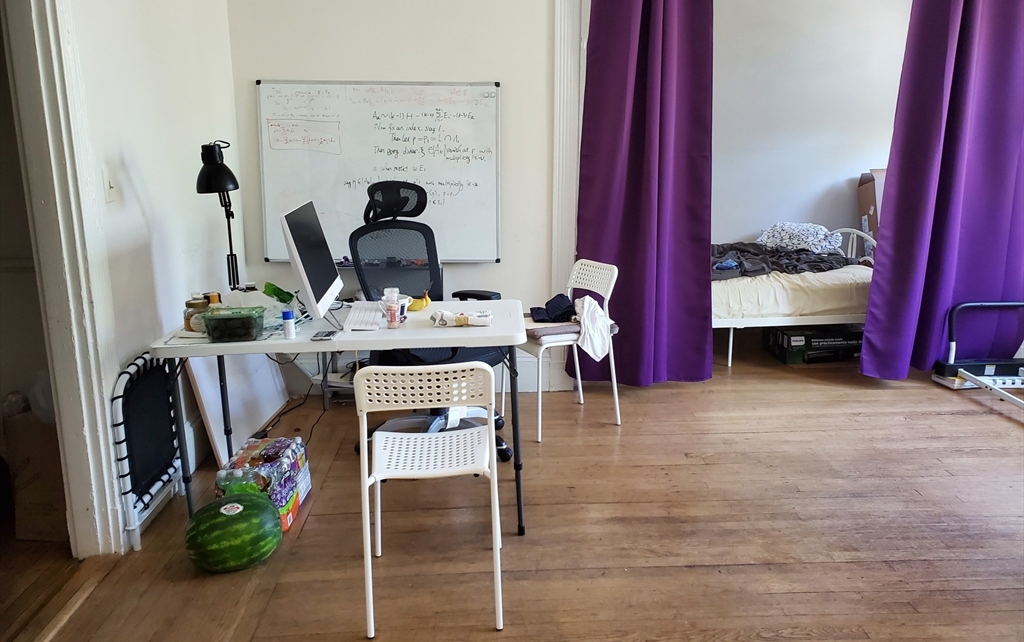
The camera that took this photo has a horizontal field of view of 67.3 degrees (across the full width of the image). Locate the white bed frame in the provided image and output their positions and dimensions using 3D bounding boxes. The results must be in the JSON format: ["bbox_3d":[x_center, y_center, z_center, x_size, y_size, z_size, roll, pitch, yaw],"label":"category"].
[{"bbox_3d":[1.318,-0.214,5.303,1.980,0.820,1.000,-2,12,-7],"label":"white bed frame"}]

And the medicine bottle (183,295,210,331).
[{"bbox_3d":[-1.098,-0.032,2.681,0.081,0.117,0.081,-1,12,-3],"label":"medicine bottle"}]

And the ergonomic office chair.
[{"bbox_3d":[-0.369,-0.011,3.464,0.680,1.210,0.690,-12,17,-43],"label":"ergonomic office chair"}]

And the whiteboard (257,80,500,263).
[{"bbox_3d":[-0.670,-0.757,3.961,1.220,0.915,0.025,-1,11,-3],"label":"whiteboard"}]

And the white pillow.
[{"bbox_3d":[1.992,-0.566,5.331,0.580,0.210,0.410,-2,12,-7],"label":"white pillow"}]

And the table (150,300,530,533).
[{"bbox_3d":[-0.576,0.352,2.909,1.230,0.735,0.625,-1,12,-2],"label":"table"}]

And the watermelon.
[{"bbox_3d":[-0.904,0.690,2.511,0.300,0.244,0.245,-7,14,-27],"label":"watermelon"}]

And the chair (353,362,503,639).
[{"bbox_3d":[-0.234,0.457,2.322,0.420,0.775,0.485,-1,12,-4],"label":"chair"}]

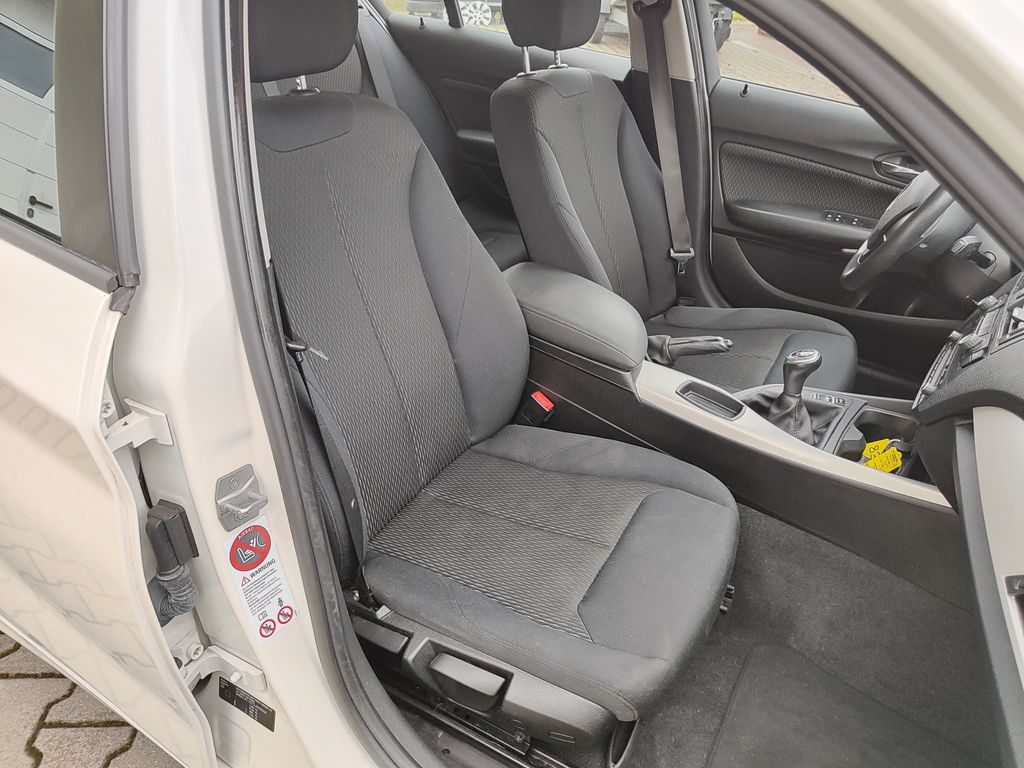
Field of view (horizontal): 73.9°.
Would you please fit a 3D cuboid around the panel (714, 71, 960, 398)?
[{"bbox_3d":[0.834,-0.310,1.589,0.910,0.625,0.150,22,38,23],"label":"panel"}]

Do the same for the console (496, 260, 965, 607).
[{"bbox_3d":[0.376,0.017,1.197,1.000,0.350,0.270,22,38,23],"label":"console"}]

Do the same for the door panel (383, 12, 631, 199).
[{"bbox_3d":[-0.041,-0.667,1.974,0.810,0.645,0.150,22,38,23],"label":"door panel"}]

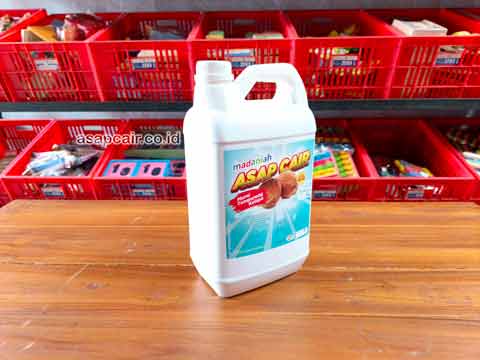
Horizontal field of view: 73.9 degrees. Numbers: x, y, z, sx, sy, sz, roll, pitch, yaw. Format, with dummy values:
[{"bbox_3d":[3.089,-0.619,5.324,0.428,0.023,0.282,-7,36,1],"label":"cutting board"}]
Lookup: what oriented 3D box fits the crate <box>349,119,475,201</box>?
[{"bbox_3d":[0.770,-0.066,1.585,0.400,0.250,0.500,0,39,1],"label":"crate"}]

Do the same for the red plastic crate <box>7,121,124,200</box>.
[{"bbox_3d":[-0.693,-0.059,1.388,0.335,0.214,0.429,0,39,1],"label":"red plastic crate"}]

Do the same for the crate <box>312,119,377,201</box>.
[{"bbox_3d":[0.362,-0.066,1.594,0.400,0.250,0.500,0,39,1],"label":"crate"}]

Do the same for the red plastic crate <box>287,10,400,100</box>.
[{"bbox_3d":[0.413,-0.590,1.478,0.400,0.250,0.500,0,39,1],"label":"red plastic crate"}]

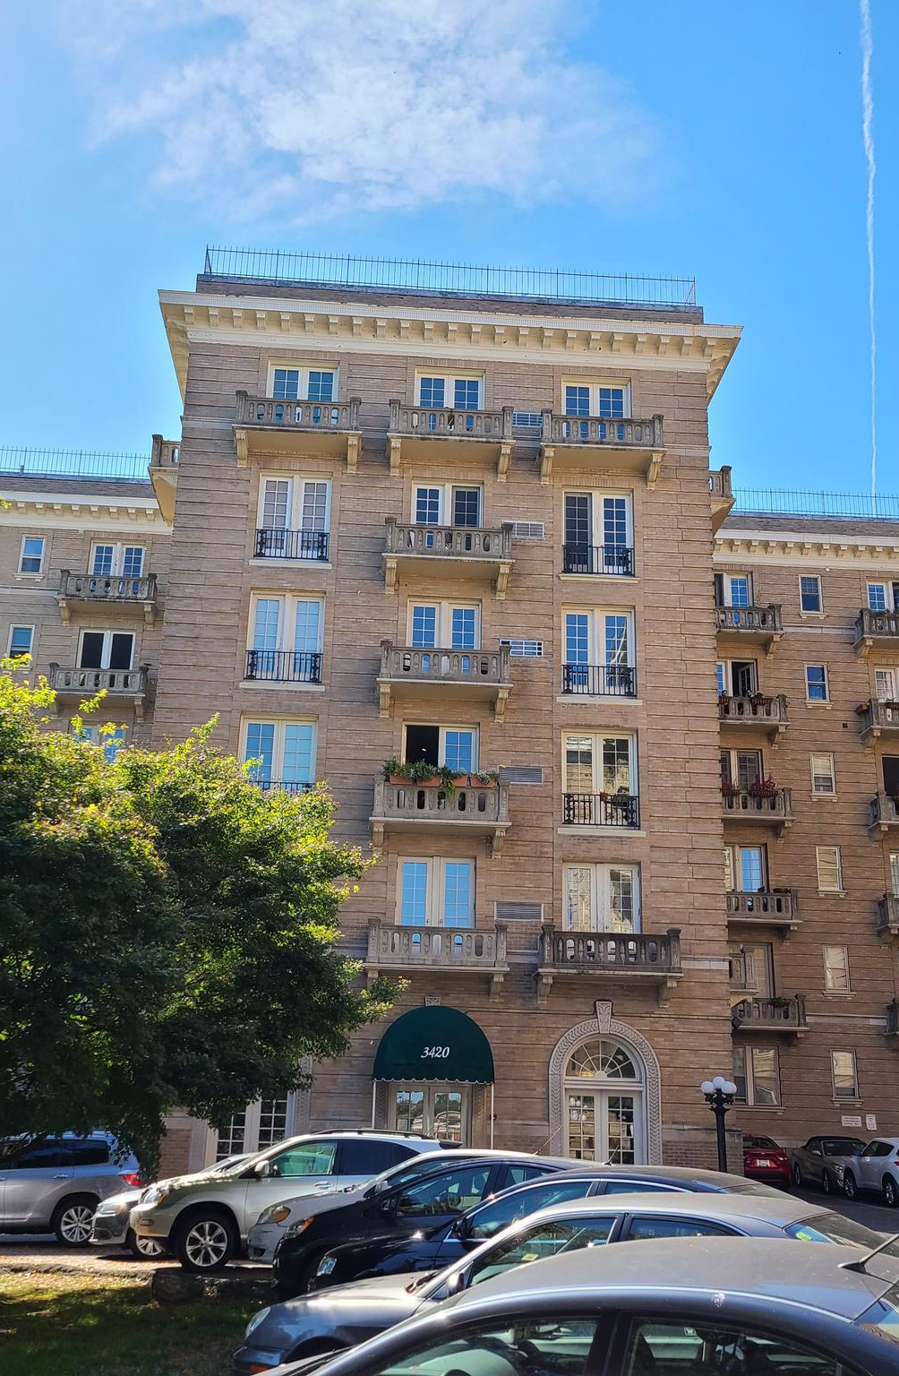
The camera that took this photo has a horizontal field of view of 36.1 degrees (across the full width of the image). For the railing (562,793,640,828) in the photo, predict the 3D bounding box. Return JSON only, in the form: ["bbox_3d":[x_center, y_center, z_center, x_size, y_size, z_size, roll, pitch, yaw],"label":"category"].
[{"bbox_3d":[3.433,2.767,31.032,1.770,0.735,0.080,2,-18,-4],"label":"railing"}]

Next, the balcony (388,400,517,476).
[{"bbox_3d":[0.020,-5.892,33.112,3.040,1.509,1.030,3,-19,-3],"label":"balcony"}]

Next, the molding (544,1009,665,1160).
[{"bbox_3d":[3.299,8.579,29.095,2.391,3.895,0.250,2,-18,-4],"label":"molding"}]

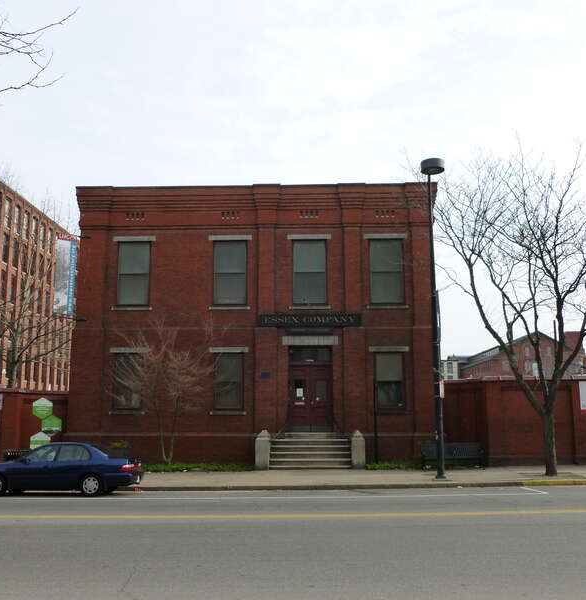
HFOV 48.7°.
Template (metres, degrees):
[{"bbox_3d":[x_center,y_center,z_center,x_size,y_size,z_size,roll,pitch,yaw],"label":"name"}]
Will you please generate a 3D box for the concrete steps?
[{"bbox_3d":[0.609,5.121,22.001,2.650,1.050,1.750,0,-10,1],"label":"concrete steps"}]

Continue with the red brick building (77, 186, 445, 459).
[{"bbox_3d":[-1.268,1.696,29.159,13.000,10.150,12.000,0,-10,1],"label":"red brick building"}]

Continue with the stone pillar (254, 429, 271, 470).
[{"bbox_3d":[-0.950,4.925,21.334,0.460,1.280,0.460,0,-10,1],"label":"stone pillar"}]

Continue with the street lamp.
[{"bbox_3d":[4.294,0.457,19.044,0.720,9.400,0.800,0,-10,1],"label":"street lamp"}]

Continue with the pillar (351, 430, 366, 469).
[{"bbox_3d":[2.142,4.889,21.334,0.460,1.280,0.460,0,-10,1],"label":"pillar"}]

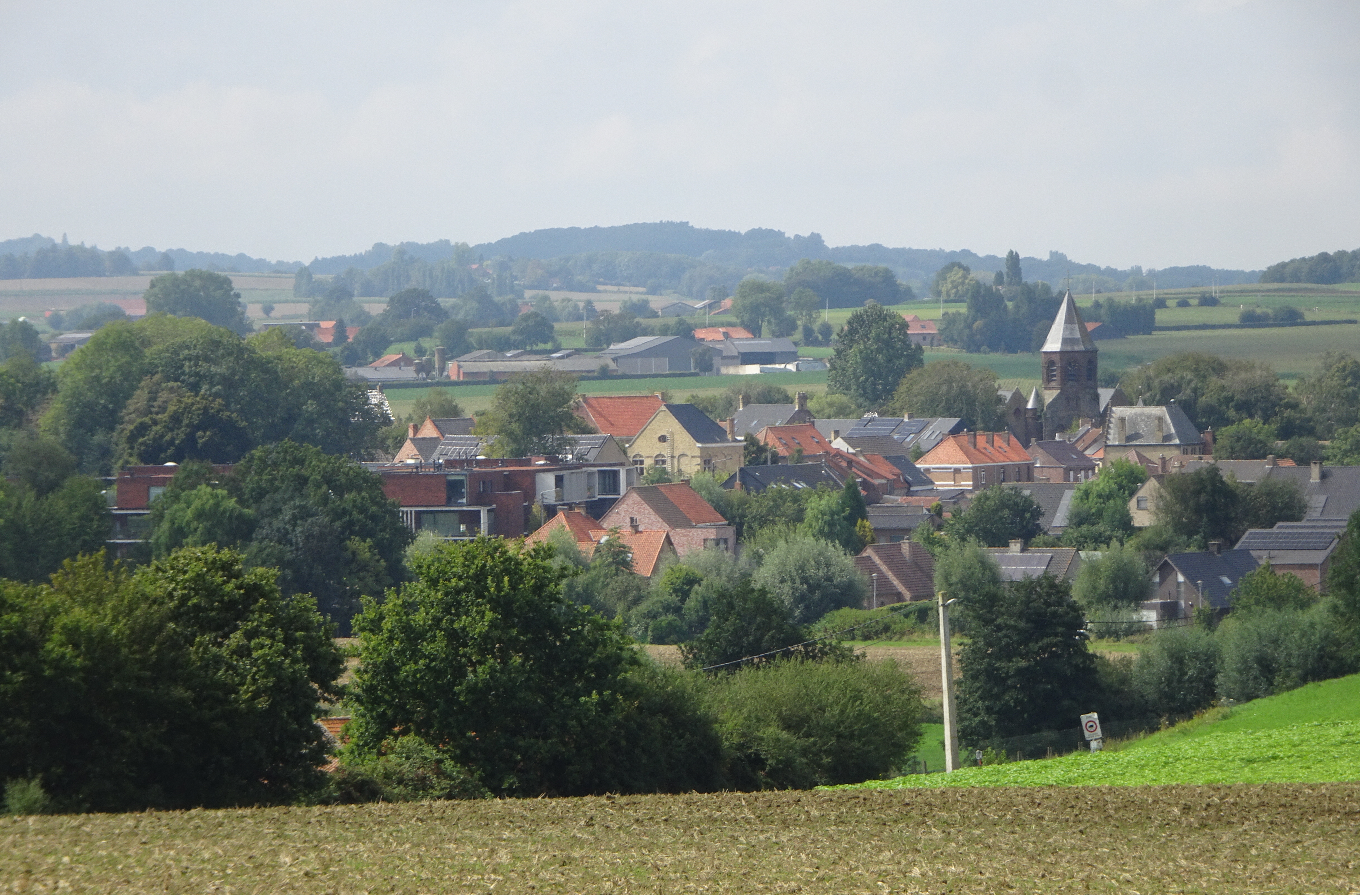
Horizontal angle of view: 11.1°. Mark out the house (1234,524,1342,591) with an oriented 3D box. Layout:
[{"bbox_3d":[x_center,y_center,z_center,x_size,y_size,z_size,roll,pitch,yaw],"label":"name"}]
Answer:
[{"bbox_3d":[57.328,10.804,650.063,9.800,6.400,10.000,1,1,24],"label":"house"}]

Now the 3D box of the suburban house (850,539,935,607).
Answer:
[{"bbox_3d":[18.850,12.437,639.320,9.300,7.100,11.300,-2,2,-40],"label":"suburban house"}]

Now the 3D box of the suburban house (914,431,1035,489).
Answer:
[{"bbox_3d":[36.523,3.060,857.000,7.700,9.600,16.000,0,2,29],"label":"suburban house"}]

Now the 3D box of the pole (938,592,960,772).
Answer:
[{"bbox_3d":[9.418,8.957,245.100,0.450,7.800,0.420,-1,2,41],"label":"pole"}]

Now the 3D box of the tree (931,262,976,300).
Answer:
[{"bbox_3d":[88.025,-53.157,2250.000,14.500,13.000,13.500,-1,1,2],"label":"tree"}]

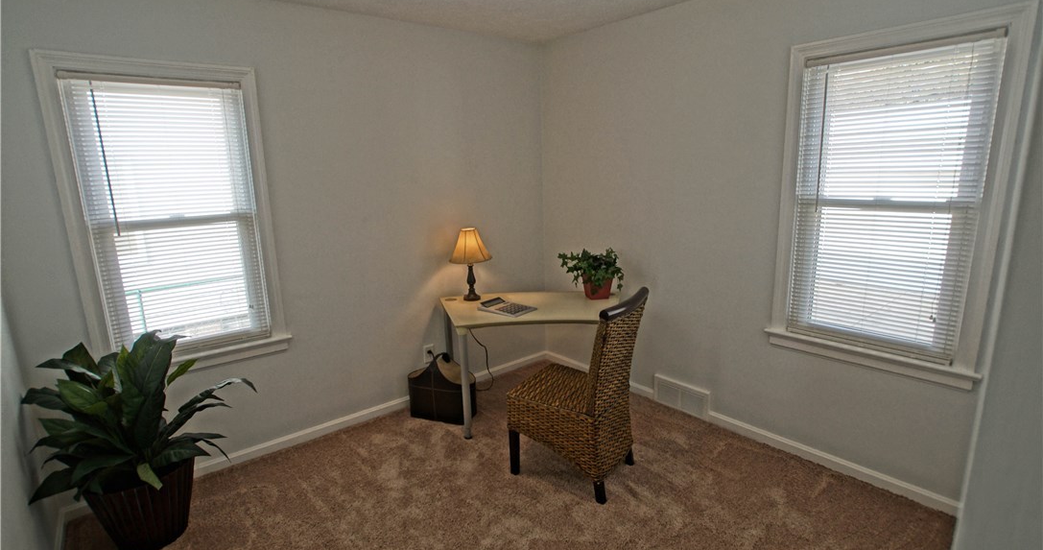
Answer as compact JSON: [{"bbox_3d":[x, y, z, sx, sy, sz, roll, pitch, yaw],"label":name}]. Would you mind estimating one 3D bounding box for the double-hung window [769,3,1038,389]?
[{"bbox_3d":[1.612,-0.313,2.111,0.120,1.500,0.860,-10,14,-39],"label":"double-hung window"}]

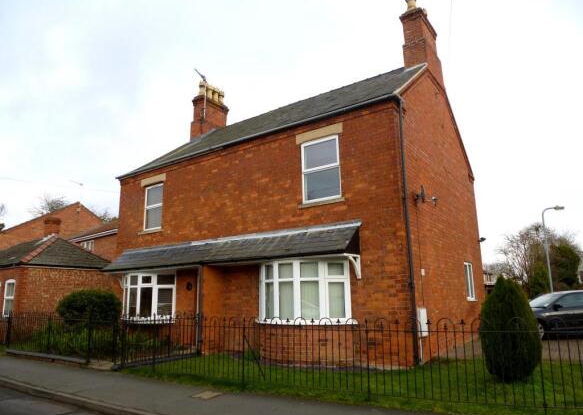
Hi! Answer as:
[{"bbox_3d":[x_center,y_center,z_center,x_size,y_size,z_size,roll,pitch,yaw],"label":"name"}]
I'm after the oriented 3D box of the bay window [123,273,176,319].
[{"bbox_3d":[-4.620,2.834,12.606,2.500,1.459,0.450,-9,-14,33],"label":"bay window"}]

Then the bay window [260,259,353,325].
[{"bbox_3d":[0.160,1.988,9.443,2.550,1.429,0.480,-9,-14,33],"label":"bay window"}]

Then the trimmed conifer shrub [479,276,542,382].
[{"bbox_3d":[3.635,1.994,6.767,0.994,1.665,0.994,-9,-14,33],"label":"trimmed conifer shrub"}]

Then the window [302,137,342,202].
[{"bbox_3d":[0.738,-0.908,9.923,1.050,1.550,0.100,-9,-14,33],"label":"window"}]

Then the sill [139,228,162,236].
[{"bbox_3d":[-4.610,0.775,13.216,1.240,0.090,0.160,-9,-14,33],"label":"sill"}]

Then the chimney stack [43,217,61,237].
[{"bbox_3d":[-9.125,0.762,15.397,0.580,0.850,0.580,-9,-14,33],"label":"chimney stack"}]

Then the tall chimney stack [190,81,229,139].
[{"bbox_3d":[-3.775,-4.271,19.026,0.720,2.804,1.750,-9,-14,33],"label":"tall chimney stack"}]

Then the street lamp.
[{"bbox_3d":[14.587,2.825,21.896,1.150,5.833,0.250,-1,-12,0],"label":"street lamp"}]

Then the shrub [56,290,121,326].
[{"bbox_3d":[-6.105,3.296,12.062,1.898,1.661,1.803,-9,-14,33],"label":"shrub"}]

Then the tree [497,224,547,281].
[{"bbox_3d":[16.025,4.044,27.789,3.700,5.830,3.700,-9,-14,33],"label":"tree"}]

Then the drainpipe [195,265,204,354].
[{"bbox_3d":[-2.353,2.598,10.421,0.080,2.190,0.080,-9,-14,33],"label":"drainpipe"}]

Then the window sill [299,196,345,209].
[{"bbox_3d":[0.716,-0.121,9.683,1.240,0.090,0.160,-9,-14,33],"label":"window sill"}]

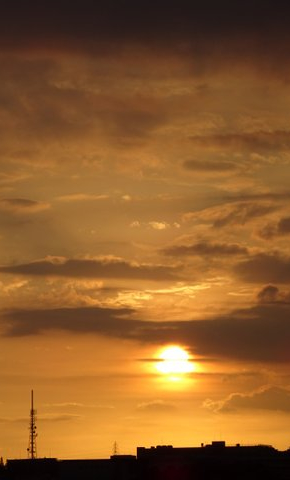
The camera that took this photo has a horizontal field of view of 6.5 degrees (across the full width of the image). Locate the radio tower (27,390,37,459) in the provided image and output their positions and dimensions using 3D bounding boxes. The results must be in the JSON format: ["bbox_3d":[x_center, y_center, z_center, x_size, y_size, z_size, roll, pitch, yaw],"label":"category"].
[{"bbox_3d":[-66.323,109.533,1500.000,5.600,41.500,5.600,0,-5,0],"label":"radio tower"}]

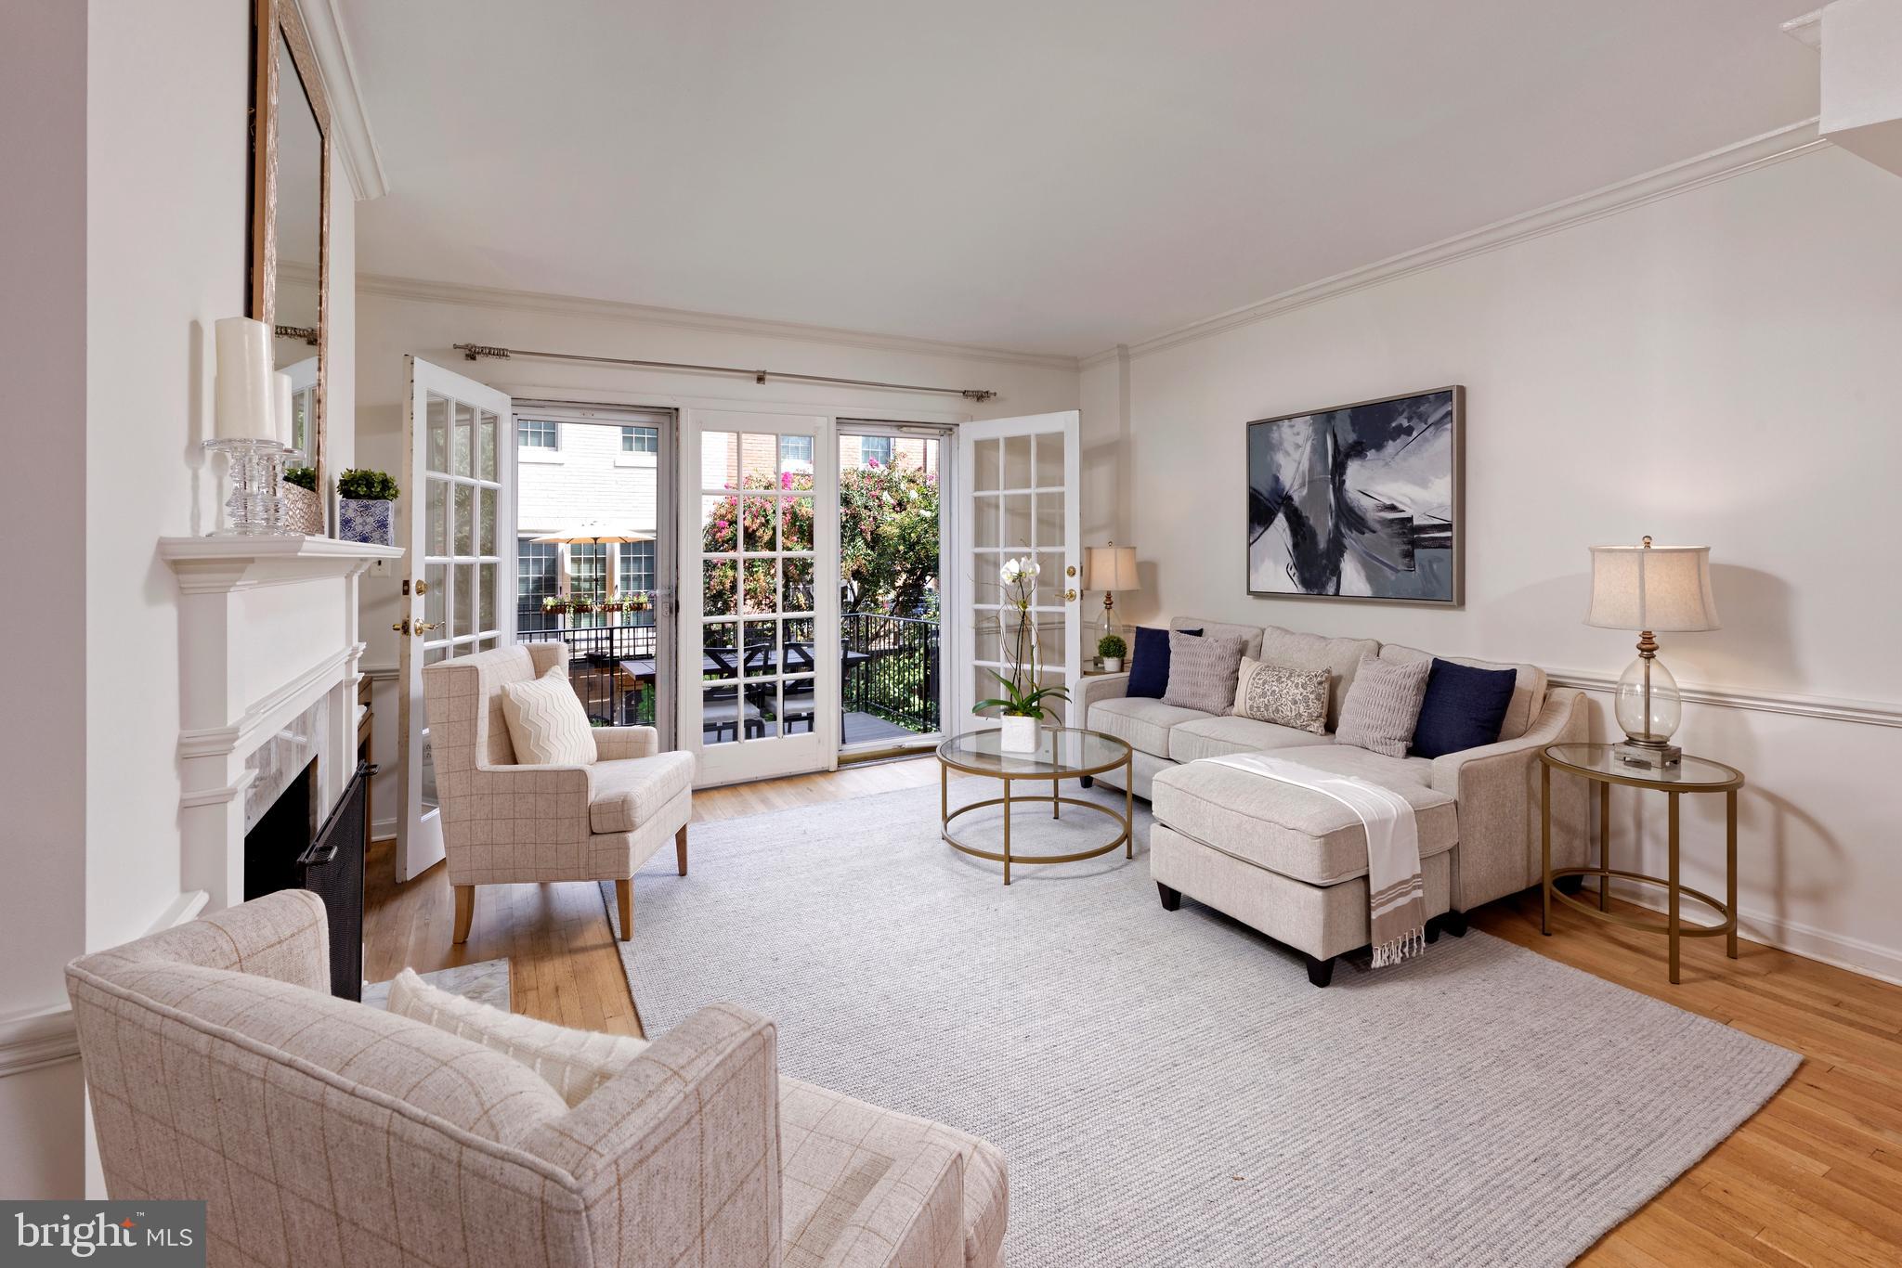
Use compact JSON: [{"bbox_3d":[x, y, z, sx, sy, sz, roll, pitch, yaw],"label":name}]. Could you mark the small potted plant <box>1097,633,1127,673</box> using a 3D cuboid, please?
[{"bbox_3d":[0.944,0.116,4.930,0.175,0.220,0.175,0,4,0],"label":"small potted plant"}]

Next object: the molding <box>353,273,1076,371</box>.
[{"bbox_3d":[-0.922,-1.747,4.895,4.150,0.100,0.080,-2,5,-27],"label":"molding"}]

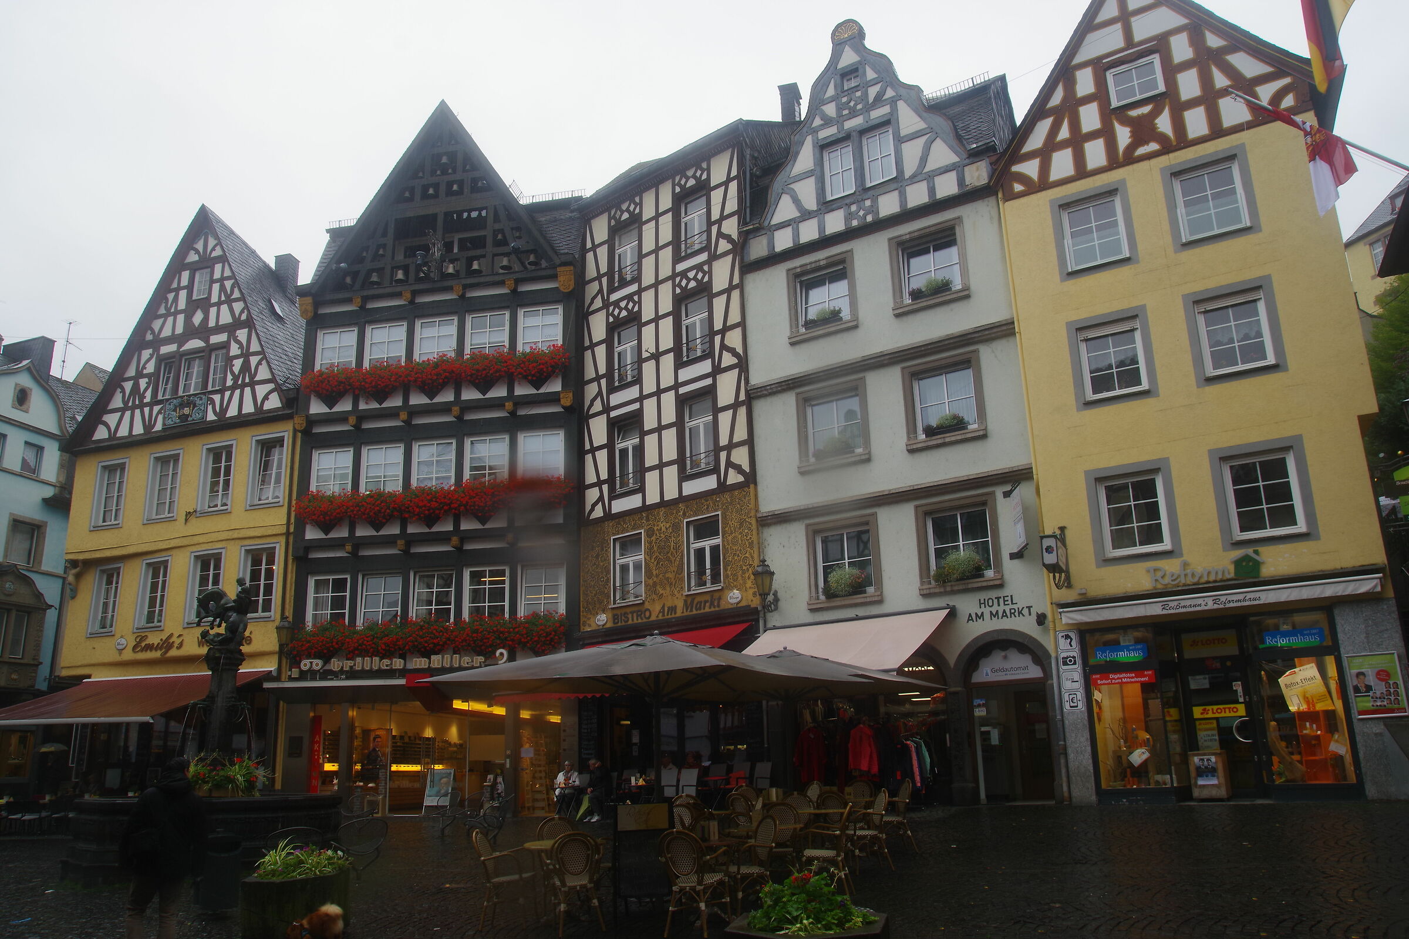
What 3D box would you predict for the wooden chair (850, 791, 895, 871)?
[{"bbox_3d":[1.940,4.316,11.671,0.570,0.895,0.550,-1,-15,-13],"label":"wooden chair"}]

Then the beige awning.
[{"bbox_3d":[2.388,3.609,19.521,4.366,1.452,2.928,-12,-18,33],"label":"beige awning"}]

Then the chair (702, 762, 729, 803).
[{"bbox_3d":[0.183,6.217,18.946,0.580,1.000,0.650,-13,-19,38],"label":"chair"}]

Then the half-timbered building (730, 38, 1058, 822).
[{"bbox_3d":[4.855,-1.419,21.537,5.731,16.550,5.500,-12,-18,34],"label":"half-timbered building"}]

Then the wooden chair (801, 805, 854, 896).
[{"bbox_3d":[1.273,3.932,10.046,0.570,0.895,0.550,-8,-15,13],"label":"wooden chair"}]

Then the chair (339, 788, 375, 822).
[{"bbox_3d":[-6.807,6.820,19.266,0.640,0.800,0.640,-2,-15,0],"label":"chair"}]

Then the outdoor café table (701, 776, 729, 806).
[{"bbox_3d":[0.226,6.628,19.767,0.620,0.730,0.620,-2,-15,0],"label":"outdoor café table"}]

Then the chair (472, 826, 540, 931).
[{"bbox_3d":[-1.996,4.109,9.844,0.570,0.895,0.550,-6,-15,6],"label":"chair"}]

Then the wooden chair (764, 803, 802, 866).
[{"bbox_3d":[0.783,4.127,10.650,0.550,0.895,0.570,-12,-17,28],"label":"wooden chair"}]

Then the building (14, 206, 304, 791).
[{"bbox_3d":[-13.881,1.431,31.227,9.022,17.750,8.000,-7,-15,20],"label":"building"}]

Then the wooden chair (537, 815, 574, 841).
[{"bbox_3d":[-1.614,4.312,10.776,0.570,0.900,0.600,-1,-15,-3],"label":"wooden chair"}]

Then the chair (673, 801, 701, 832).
[{"bbox_3d":[-0.119,4.441,11.764,0.570,0.900,0.600,-11,-17,32],"label":"chair"}]

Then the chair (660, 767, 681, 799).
[{"bbox_3d":[-0.820,6.491,19.451,0.570,0.950,0.600,-16,-20,42],"label":"chair"}]

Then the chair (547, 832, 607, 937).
[{"bbox_3d":[-1.206,3.900,9.310,0.550,0.900,0.590,5,-16,-24],"label":"chair"}]

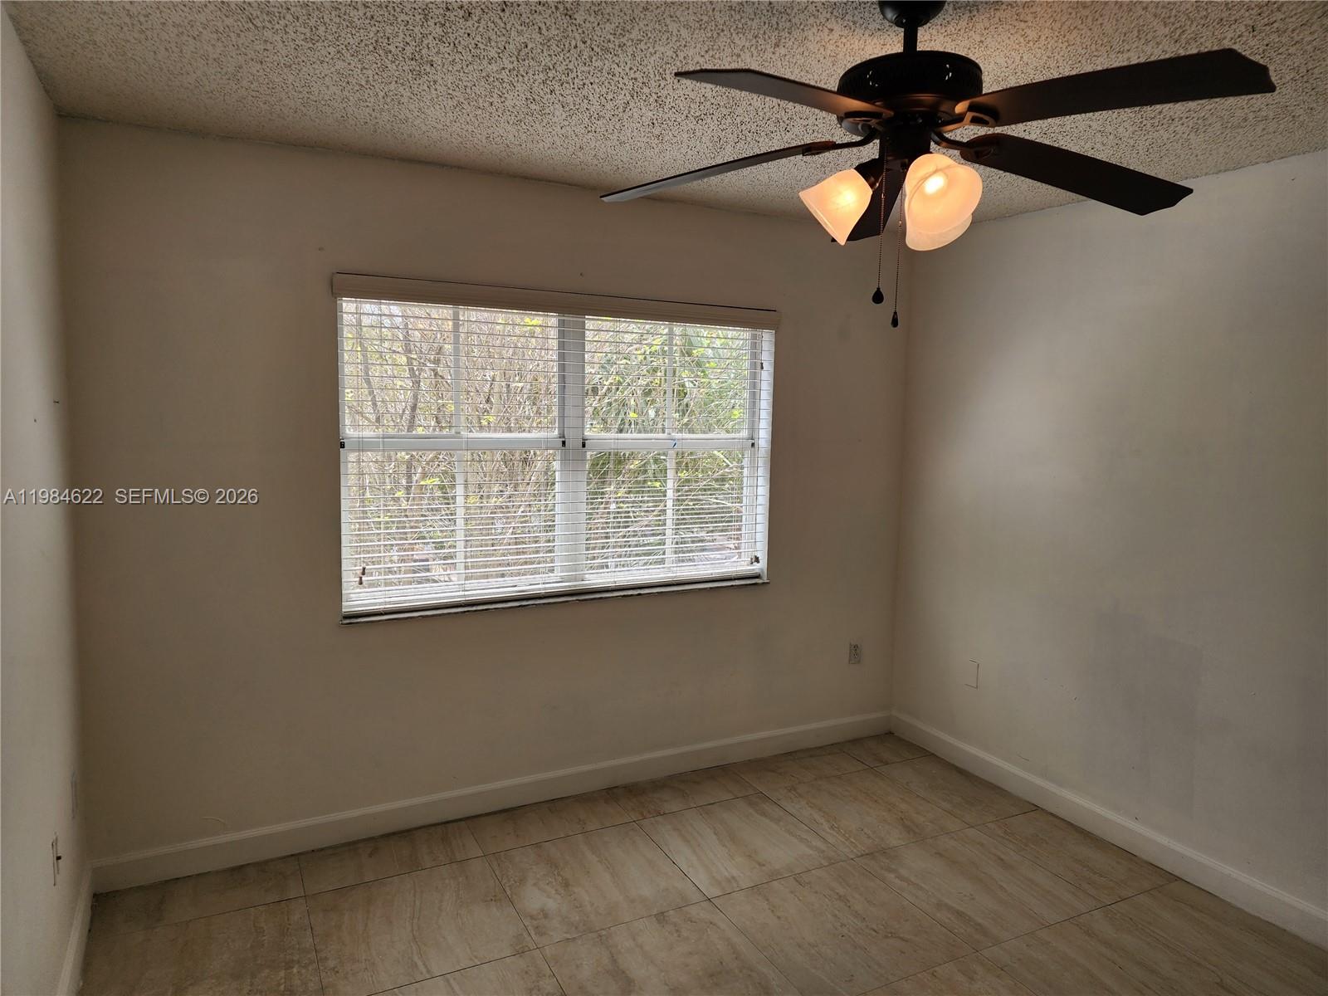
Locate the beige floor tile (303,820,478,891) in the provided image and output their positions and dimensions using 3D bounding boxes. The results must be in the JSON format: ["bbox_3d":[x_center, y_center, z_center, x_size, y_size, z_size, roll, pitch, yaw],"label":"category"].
[{"bbox_3d":[-0.976,1.286,3.166,0.601,0.010,0.288,-2,7,-27],"label":"beige floor tile"}]

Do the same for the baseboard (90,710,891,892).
[{"bbox_3d":[-0.360,1.179,3.655,3.383,0.120,0.016,-2,7,-27],"label":"baseboard"}]

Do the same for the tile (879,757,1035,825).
[{"bbox_3d":[1.266,1.273,3.874,0.395,0.010,0.597,-2,8,-27],"label":"tile"}]

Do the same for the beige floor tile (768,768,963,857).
[{"bbox_3d":[0.817,1.278,3.613,0.599,0.010,0.596,-2,7,-27],"label":"beige floor tile"}]

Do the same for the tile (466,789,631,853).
[{"bbox_3d":[-0.444,1.267,3.446,0.603,0.010,0.290,-2,7,-27],"label":"tile"}]

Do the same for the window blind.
[{"bbox_3d":[-0.334,-0.191,3.546,1.839,1.187,0.070,-2,8,-27],"label":"window blind"}]

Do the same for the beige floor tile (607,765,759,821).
[{"bbox_3d":[0.078,1.259,3.762,0.603,0.010,0.300,-2,8,-27],"label":"beige floor tile"}]

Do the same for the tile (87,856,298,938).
[{"bbox_3d":[-1.532,1.319,2.928,0.604,0.010,0.300,-2,8,-27],"label":"tile"}]

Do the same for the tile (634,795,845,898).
[{"bbox_3d":[0.285,1.310,3.366,0.603,0.010,0.597,-2,8,-27],"label":"tile"}]

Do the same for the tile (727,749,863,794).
[{"bbox_3d":[0.617,1.240,4.035,0.603,0.010,0.287,-2,8,-27],"label":"tile"}]

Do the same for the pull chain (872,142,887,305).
[{"bbox_3d":[0.418,-0.525,1.693,0.021,0.302,0.021,3,7,13],"label":"pull chain"}]

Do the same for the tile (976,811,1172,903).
[{"bbox_3d":[1.521,1.331,3.307,0.369,0.010,0.588,-2,7,-27],"label":"tile"}]

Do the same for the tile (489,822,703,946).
[{"bbox_3d":[-0.247,1.317,3.057,0.602,0.010,0.590,-2,7,-27],"label":"tile"}]

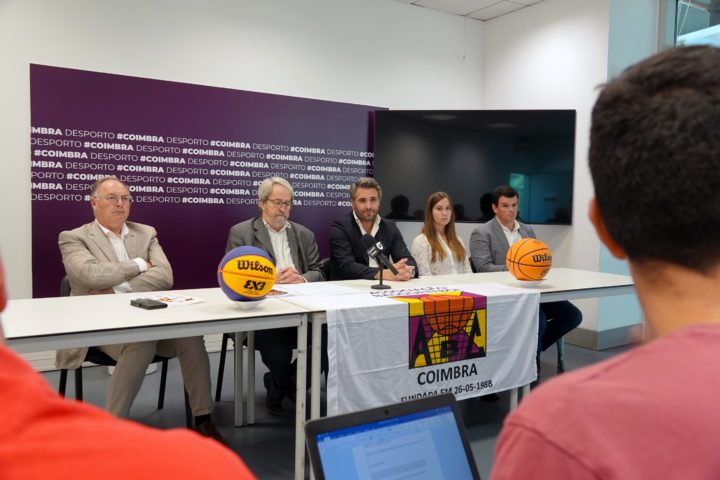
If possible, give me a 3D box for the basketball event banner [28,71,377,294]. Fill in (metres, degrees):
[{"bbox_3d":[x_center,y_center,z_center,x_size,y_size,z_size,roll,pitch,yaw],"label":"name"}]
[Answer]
[{"bbox_3d":[-0.945,-0.342,4.487,2.772,1.625,0.070,-1,3,-31],"label":"basketball event banner"}]

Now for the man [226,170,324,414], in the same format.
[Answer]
[{"bbox_3d":[-0.492,0.297,3.280,0.600,1.300,0.700,-1,4,-34],"label":"man"}]

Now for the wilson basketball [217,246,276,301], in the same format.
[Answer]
[{"bbox_3d":[-0.453,0.141,2.330,0.231,0.231,0.231,-1,3,-31],"label":"wilson basketball"}]

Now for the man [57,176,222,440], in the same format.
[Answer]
[{"bbox_3d":[-1.130,0.320,2.895,0.780,1.273,0.620,4,4,44],"label":"man"}]

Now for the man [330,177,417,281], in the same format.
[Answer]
[{"bbox_3d":[0.048,0.281,3.566,0.600,1.320,0.700,-1,3,-28],"label":"man"}]

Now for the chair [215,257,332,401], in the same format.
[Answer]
[{"bbox_3d":[-0.470,0.543,3.278,0.550,0.810,0.550,-1,4,-31],"label":"chair"}]

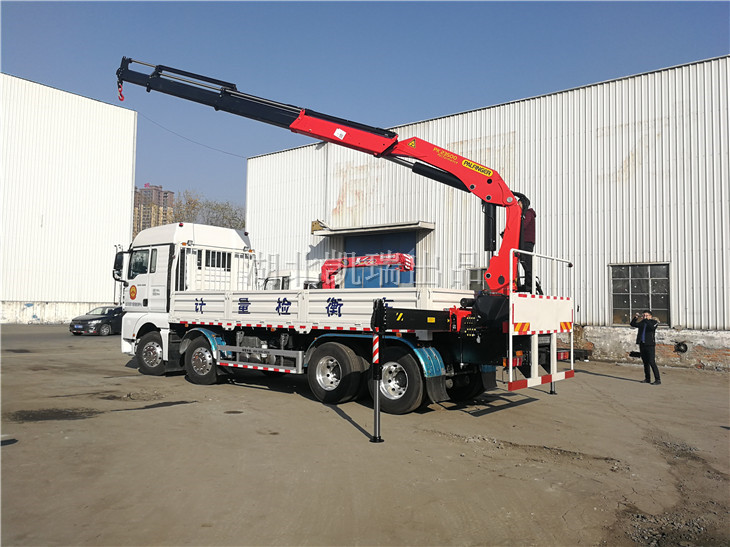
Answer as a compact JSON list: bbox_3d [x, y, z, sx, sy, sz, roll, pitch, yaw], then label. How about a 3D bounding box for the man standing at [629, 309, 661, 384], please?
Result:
[{"bbox_3d":[6.586,1.733,13.350,0.480,1.720,0.620,3,-4,-38],"label":"man standing"}]

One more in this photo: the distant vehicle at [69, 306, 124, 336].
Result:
[{"bbox_3d":[-13.751,2.551,30.985,1.800,1.480,4.600,0,-3,17],"label":"distant vehicle"}]

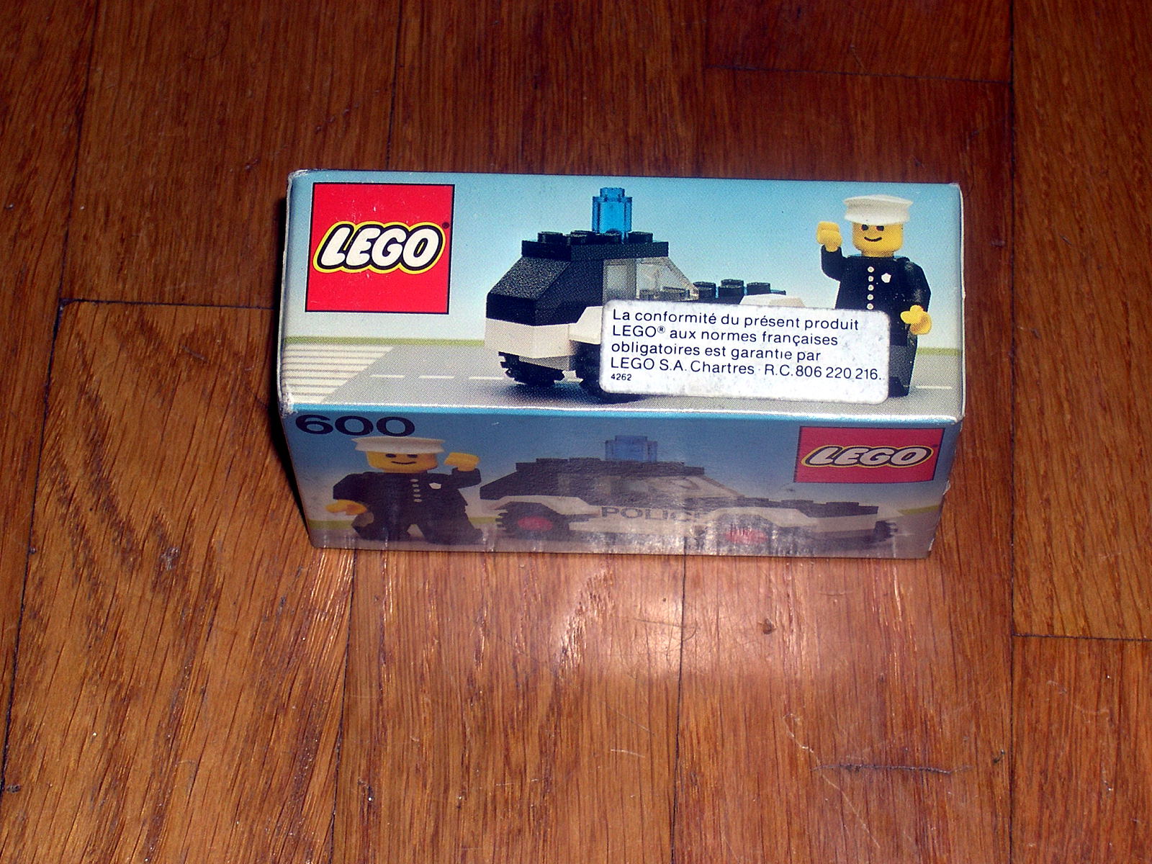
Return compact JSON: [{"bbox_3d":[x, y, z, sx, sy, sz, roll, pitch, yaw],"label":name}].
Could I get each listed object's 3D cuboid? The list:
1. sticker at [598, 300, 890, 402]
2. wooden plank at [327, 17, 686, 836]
[{"bbox_3d":[0.030,-0.014,0.668,0.051,0.001,0.018,2,67,2],"label":"sticker"},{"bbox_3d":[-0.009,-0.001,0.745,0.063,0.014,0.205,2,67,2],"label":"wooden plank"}]

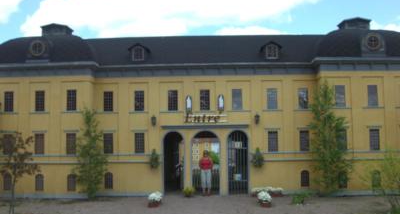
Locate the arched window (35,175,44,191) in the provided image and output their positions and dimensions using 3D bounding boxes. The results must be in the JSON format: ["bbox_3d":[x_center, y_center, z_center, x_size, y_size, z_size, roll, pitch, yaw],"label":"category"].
[{"bbox_3d":[-5.713,2.682,15.621,0.316,0.591,0.100,-1,-5,2],"label":"arched window"}]

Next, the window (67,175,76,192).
[{"bbox_3d":[-4.564,2.702,15.633,0.338,0.605,0.080,-1,-6,2],"label":"window"}]

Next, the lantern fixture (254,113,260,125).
[{"bbox_3d":[2.091,0.465,15.967,0.203,0.400,0.220,-1,-5,2],"label":"lantern fixture"}]

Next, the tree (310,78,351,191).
[{"bbox_3d":[4.212,0.976,14.171,1.420,3.695,1.349,-1,-4,1],"label":"tree"}]

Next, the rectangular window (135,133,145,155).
[{"bbox_3d":[-2.203,1.331,16.143,0.348,0.746,0.091,-1,-4,2],"label":"rectangular window"}]

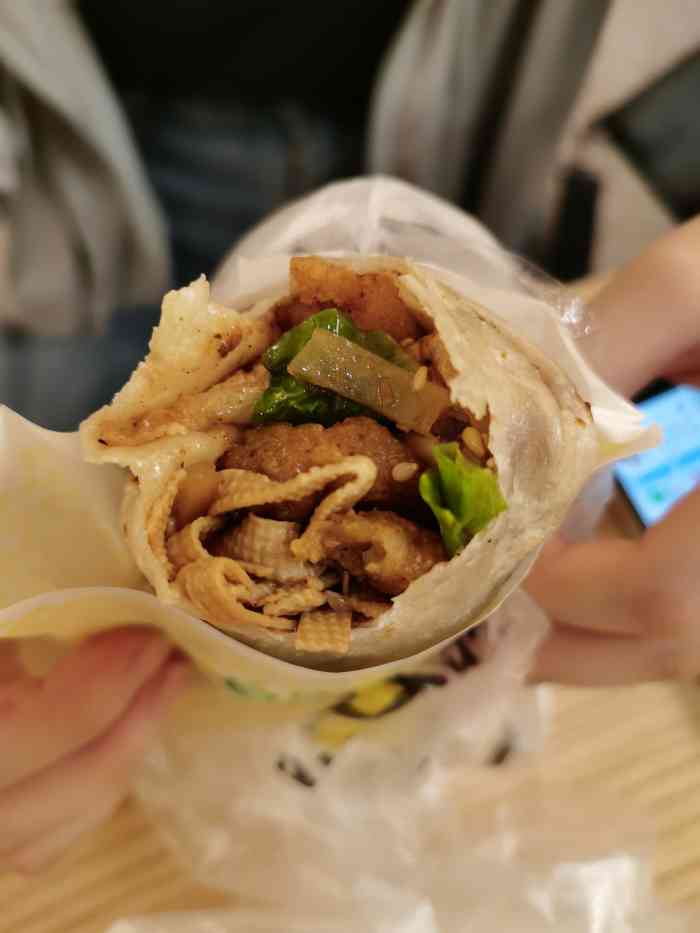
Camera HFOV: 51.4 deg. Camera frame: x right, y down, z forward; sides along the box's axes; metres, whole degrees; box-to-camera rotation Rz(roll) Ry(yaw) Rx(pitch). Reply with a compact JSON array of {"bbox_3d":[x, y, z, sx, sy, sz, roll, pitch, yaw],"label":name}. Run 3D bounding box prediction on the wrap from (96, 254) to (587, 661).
[{"bbox_3d":[0.007,0.015,0.156,0.070,0.115,0.064,0,72,7],"label":"wrap"}]

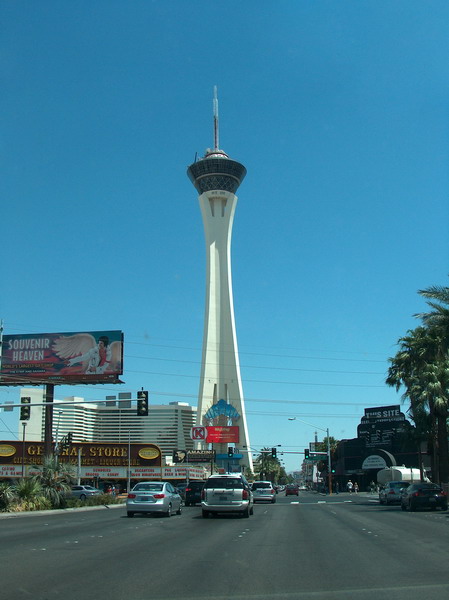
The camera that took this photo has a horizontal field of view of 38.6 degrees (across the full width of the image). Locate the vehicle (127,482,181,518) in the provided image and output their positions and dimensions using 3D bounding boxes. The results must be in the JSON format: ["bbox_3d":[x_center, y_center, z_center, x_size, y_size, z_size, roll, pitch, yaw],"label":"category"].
[{"bbox_3d":[-3.060,9.151,29.398,1.780,1.470,4.500,-2,-16,5],"label":"vehicle"}]

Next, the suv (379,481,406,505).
[{"bbox_3d":[12.238,13.869,45.949,1.770,1.460,4.550,-2,-16,5],"label":"suv"}]

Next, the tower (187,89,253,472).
[{"bbox_3d":[-5.037,-25.101,529.701,52.000,350.000,52.000,-1,-16,0],"label":"tower"}]

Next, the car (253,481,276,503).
[{"bbox_3d":[3.191,15.719,52.403,1.970,1.740,4.900,-2,-16,5],"label":"car"}]

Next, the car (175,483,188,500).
[{"bbox_3d":[-3.710,18.788,62.225,1.820,1.560,4.600,-2,-16,5],"label":"car"}]

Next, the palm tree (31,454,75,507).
[{"bbox_3d":[-9.043,9.598,33.689,2.310,2.870,2.300,-1,-16,0],"label":"palm tree"}]

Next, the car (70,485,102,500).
[{"bbox_3d":[-13.913,18.500,61.348,4.600,1.450,1.780,-8,-18,23],"label":"car"}]

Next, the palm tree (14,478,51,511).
[{"bbox_3d":[-9.610,9.779,32.074,1.800,1.630,1.800,-1,-16,0],"label":"palm tree"}]

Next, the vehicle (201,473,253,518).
[{"bbox_3d":[0.265,8.728,28.564,2.000,1.770,5.000,-2,-16,5],"label":"vehicle"}]

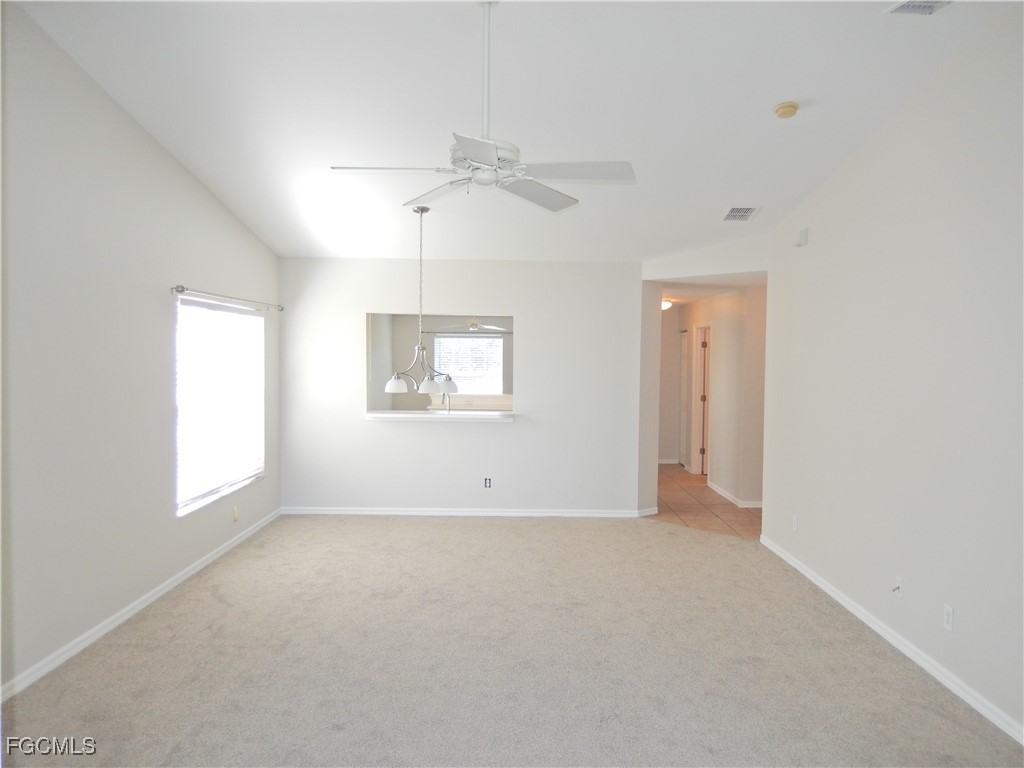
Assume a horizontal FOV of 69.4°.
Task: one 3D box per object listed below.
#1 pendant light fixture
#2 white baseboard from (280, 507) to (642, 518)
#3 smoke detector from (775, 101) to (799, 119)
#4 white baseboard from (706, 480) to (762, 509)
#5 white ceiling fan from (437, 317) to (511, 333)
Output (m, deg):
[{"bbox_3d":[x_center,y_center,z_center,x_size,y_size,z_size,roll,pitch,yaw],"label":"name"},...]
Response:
[{"bbox_3d":[-0.739,-0.676,6.002,0.600,1.516,0.590,1,2,0],"label":"pendant light fixture"},{"bbox_3d":[-0.512,1.310,7.522,3.683,0.070,0.020,1,2,0],"label":"white baseboard"},{"bbox_3d":[1.580,-1.567,4.246,0.140,0.050,0.140,1,-7,0],"label":"smoke detector"},{"bbox_3d":[2.620,1.294,8.743,0.259,0.072,1.391,1,2,0],"label":"white baseboard"},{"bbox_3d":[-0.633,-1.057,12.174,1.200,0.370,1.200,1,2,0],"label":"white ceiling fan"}]

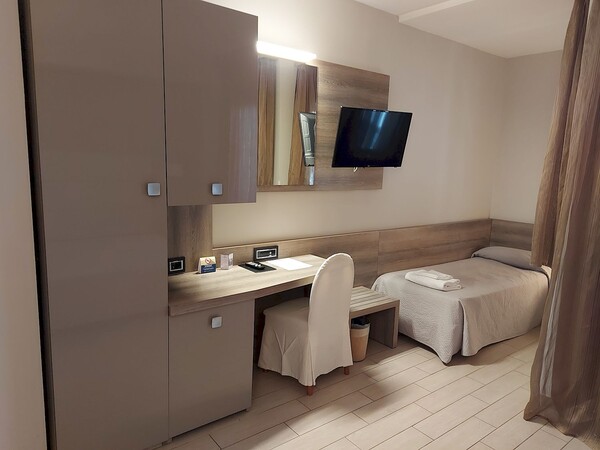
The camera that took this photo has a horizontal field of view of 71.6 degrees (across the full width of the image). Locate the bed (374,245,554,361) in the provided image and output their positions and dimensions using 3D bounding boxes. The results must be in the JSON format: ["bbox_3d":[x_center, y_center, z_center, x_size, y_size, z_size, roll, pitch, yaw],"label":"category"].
[{"bbox_3d":[1.728,0.647,4.125,1.980,0.590,0.865,-5,11,-37],"label":"bed"}]

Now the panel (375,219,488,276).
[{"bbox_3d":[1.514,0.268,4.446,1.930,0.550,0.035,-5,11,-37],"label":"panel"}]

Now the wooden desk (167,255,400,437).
[{"bbox_3d":[-0.074,0.683,2.974,1.940,0.753,0.560,-5,11,-37],"label":"wooden desk"}]

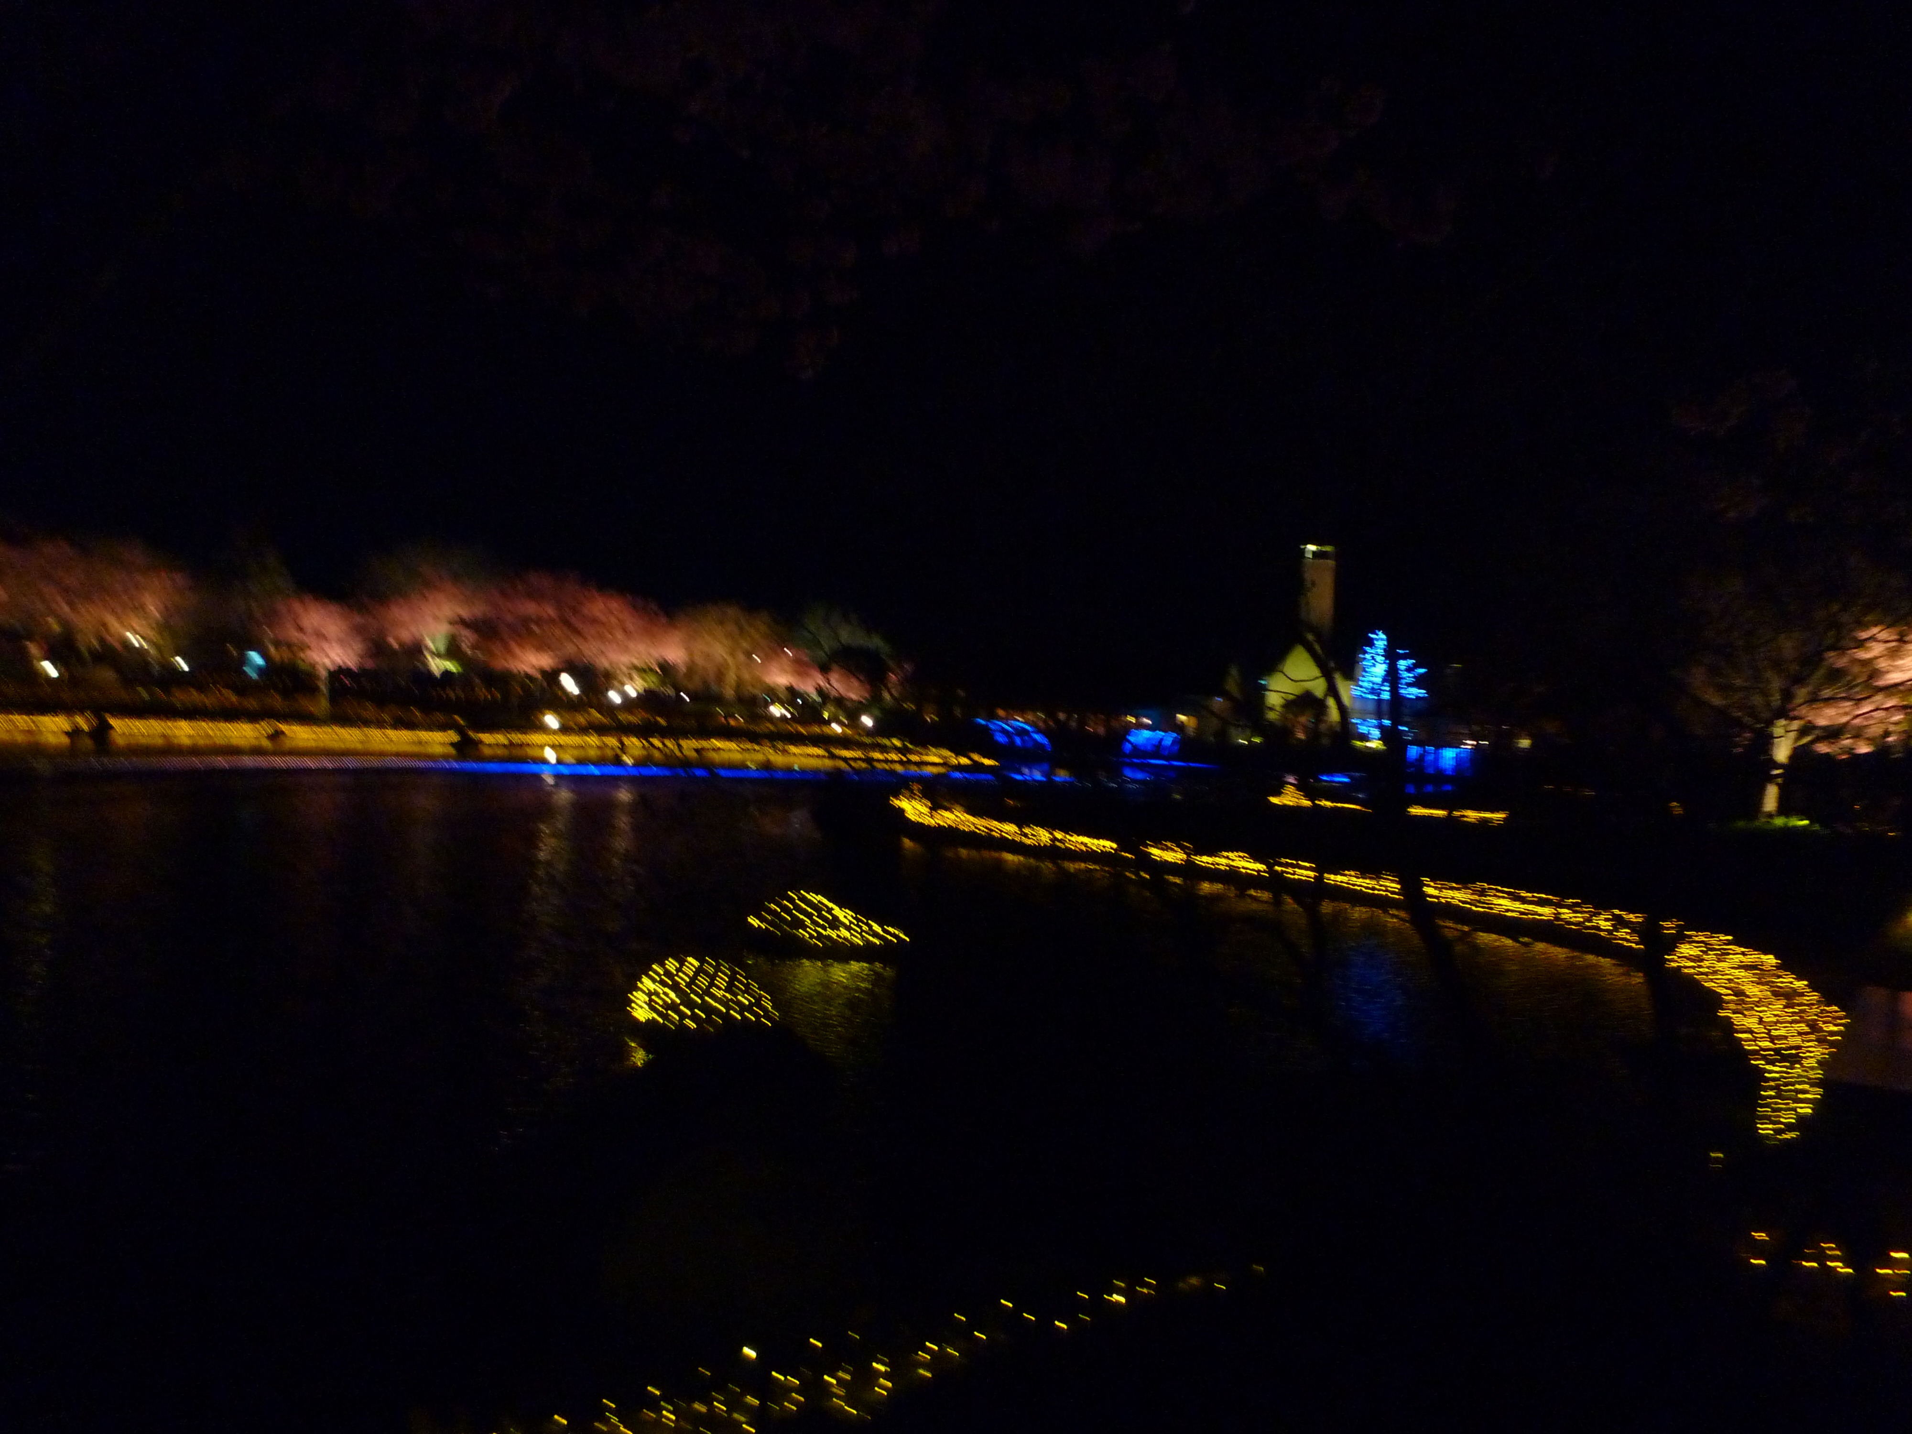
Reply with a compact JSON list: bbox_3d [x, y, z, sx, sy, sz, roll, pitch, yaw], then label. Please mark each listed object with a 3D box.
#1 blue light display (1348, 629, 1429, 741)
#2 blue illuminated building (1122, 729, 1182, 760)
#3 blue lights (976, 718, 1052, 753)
[{"bbox_3d":[32.883,-2.385,105.000,5.910,8.290,5.500,1,0,17],"label":"blue light display"},{"bbox_3d":[13.038,1.791,92.000,4.080,2.090,3.200,1,0,8],"label":"blue illuminated building"},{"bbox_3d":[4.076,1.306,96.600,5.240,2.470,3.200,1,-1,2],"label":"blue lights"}]

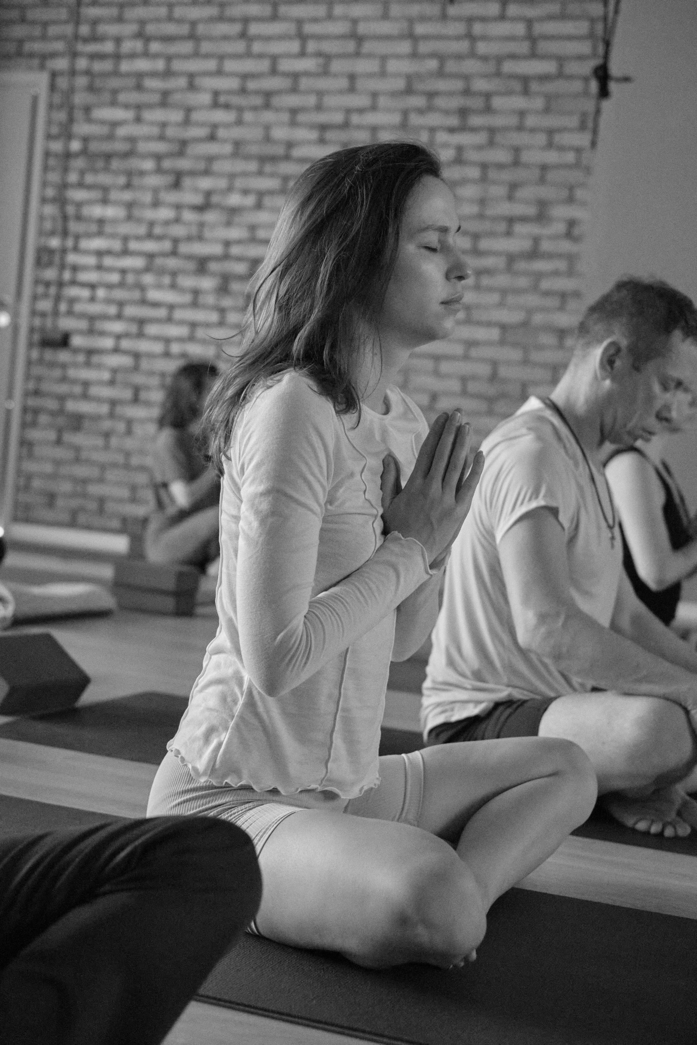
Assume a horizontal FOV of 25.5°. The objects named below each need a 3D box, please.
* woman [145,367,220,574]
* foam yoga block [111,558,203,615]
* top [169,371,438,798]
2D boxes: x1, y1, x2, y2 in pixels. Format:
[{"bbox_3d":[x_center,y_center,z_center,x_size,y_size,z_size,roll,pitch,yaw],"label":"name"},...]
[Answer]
[{"bbox_3d":[-0.468,-0.147,5.919,0.660,0.870,0.560,6,2,19],"label":"woman"},{"bbox_3d":[-0.641,0.219,5.132,0.227,0.150,0.147,6,2,18],"label":"foam yoga block"},{"bbox_3d":[-0.049,0.066,1.807,0.339,0.470,0.420,6,2,22],"label":"top"}]

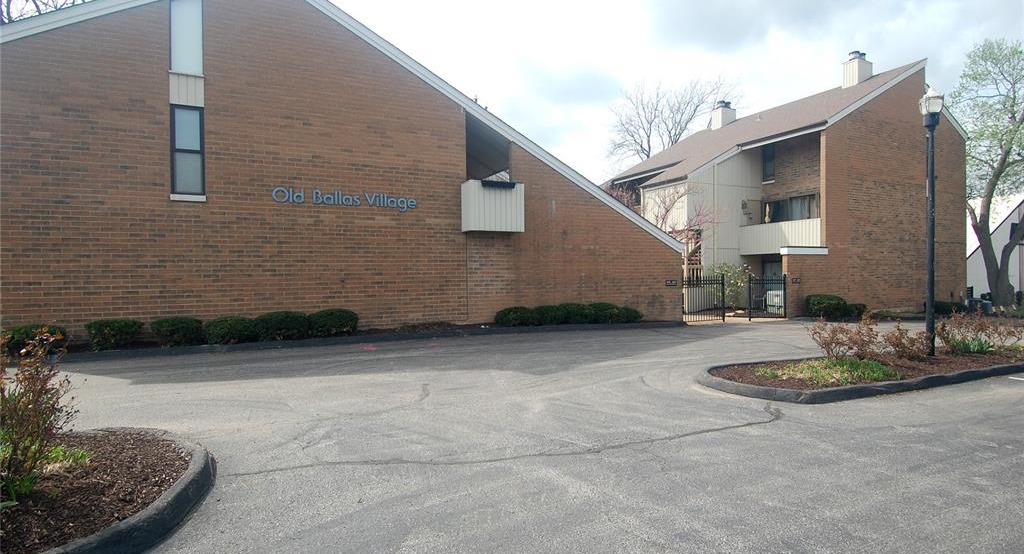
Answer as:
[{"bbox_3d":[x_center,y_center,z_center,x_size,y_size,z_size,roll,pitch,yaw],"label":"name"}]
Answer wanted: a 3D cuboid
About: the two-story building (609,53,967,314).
[{"bbox_3d":[12.228,-4.361,26.854,13.000,11.800,13.800,-1,1,-25],"label":"two-story building"}]

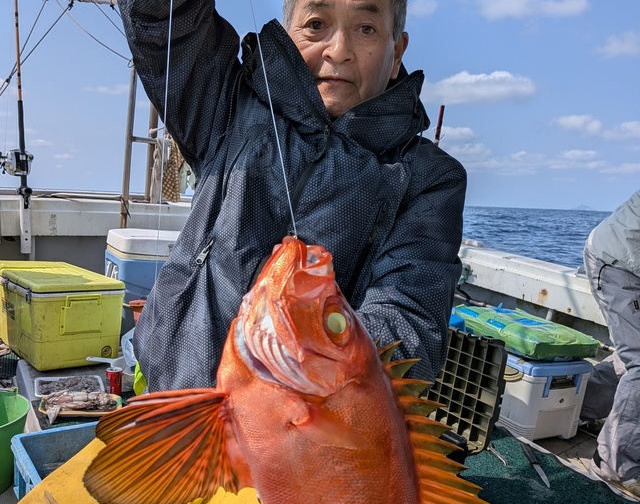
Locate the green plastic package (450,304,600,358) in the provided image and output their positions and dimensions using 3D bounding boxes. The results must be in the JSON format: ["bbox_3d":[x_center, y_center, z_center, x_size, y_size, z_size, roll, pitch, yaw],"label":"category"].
[{"bbox_3d":[0.883,0.327,2.538,0.290,0.090,0.580,1,5,-14],"label":"green plastic package"}]

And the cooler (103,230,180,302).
[{"bbox_3d":[-0.883,0.106,3.579,0.700,0.420,0.450,-1,6,-30],"label":"cooler"}]

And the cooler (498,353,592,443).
[{"bbox_3d":[0.855,0.545,2.462,0.265,0.310,0.430,0,5,-21],"label":"cooler"}]

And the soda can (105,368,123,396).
[{"bbox_3d":[-0.851,0.543,2.450,0.066,0.122,0.066,2,5,0],"label":"soda can"}]

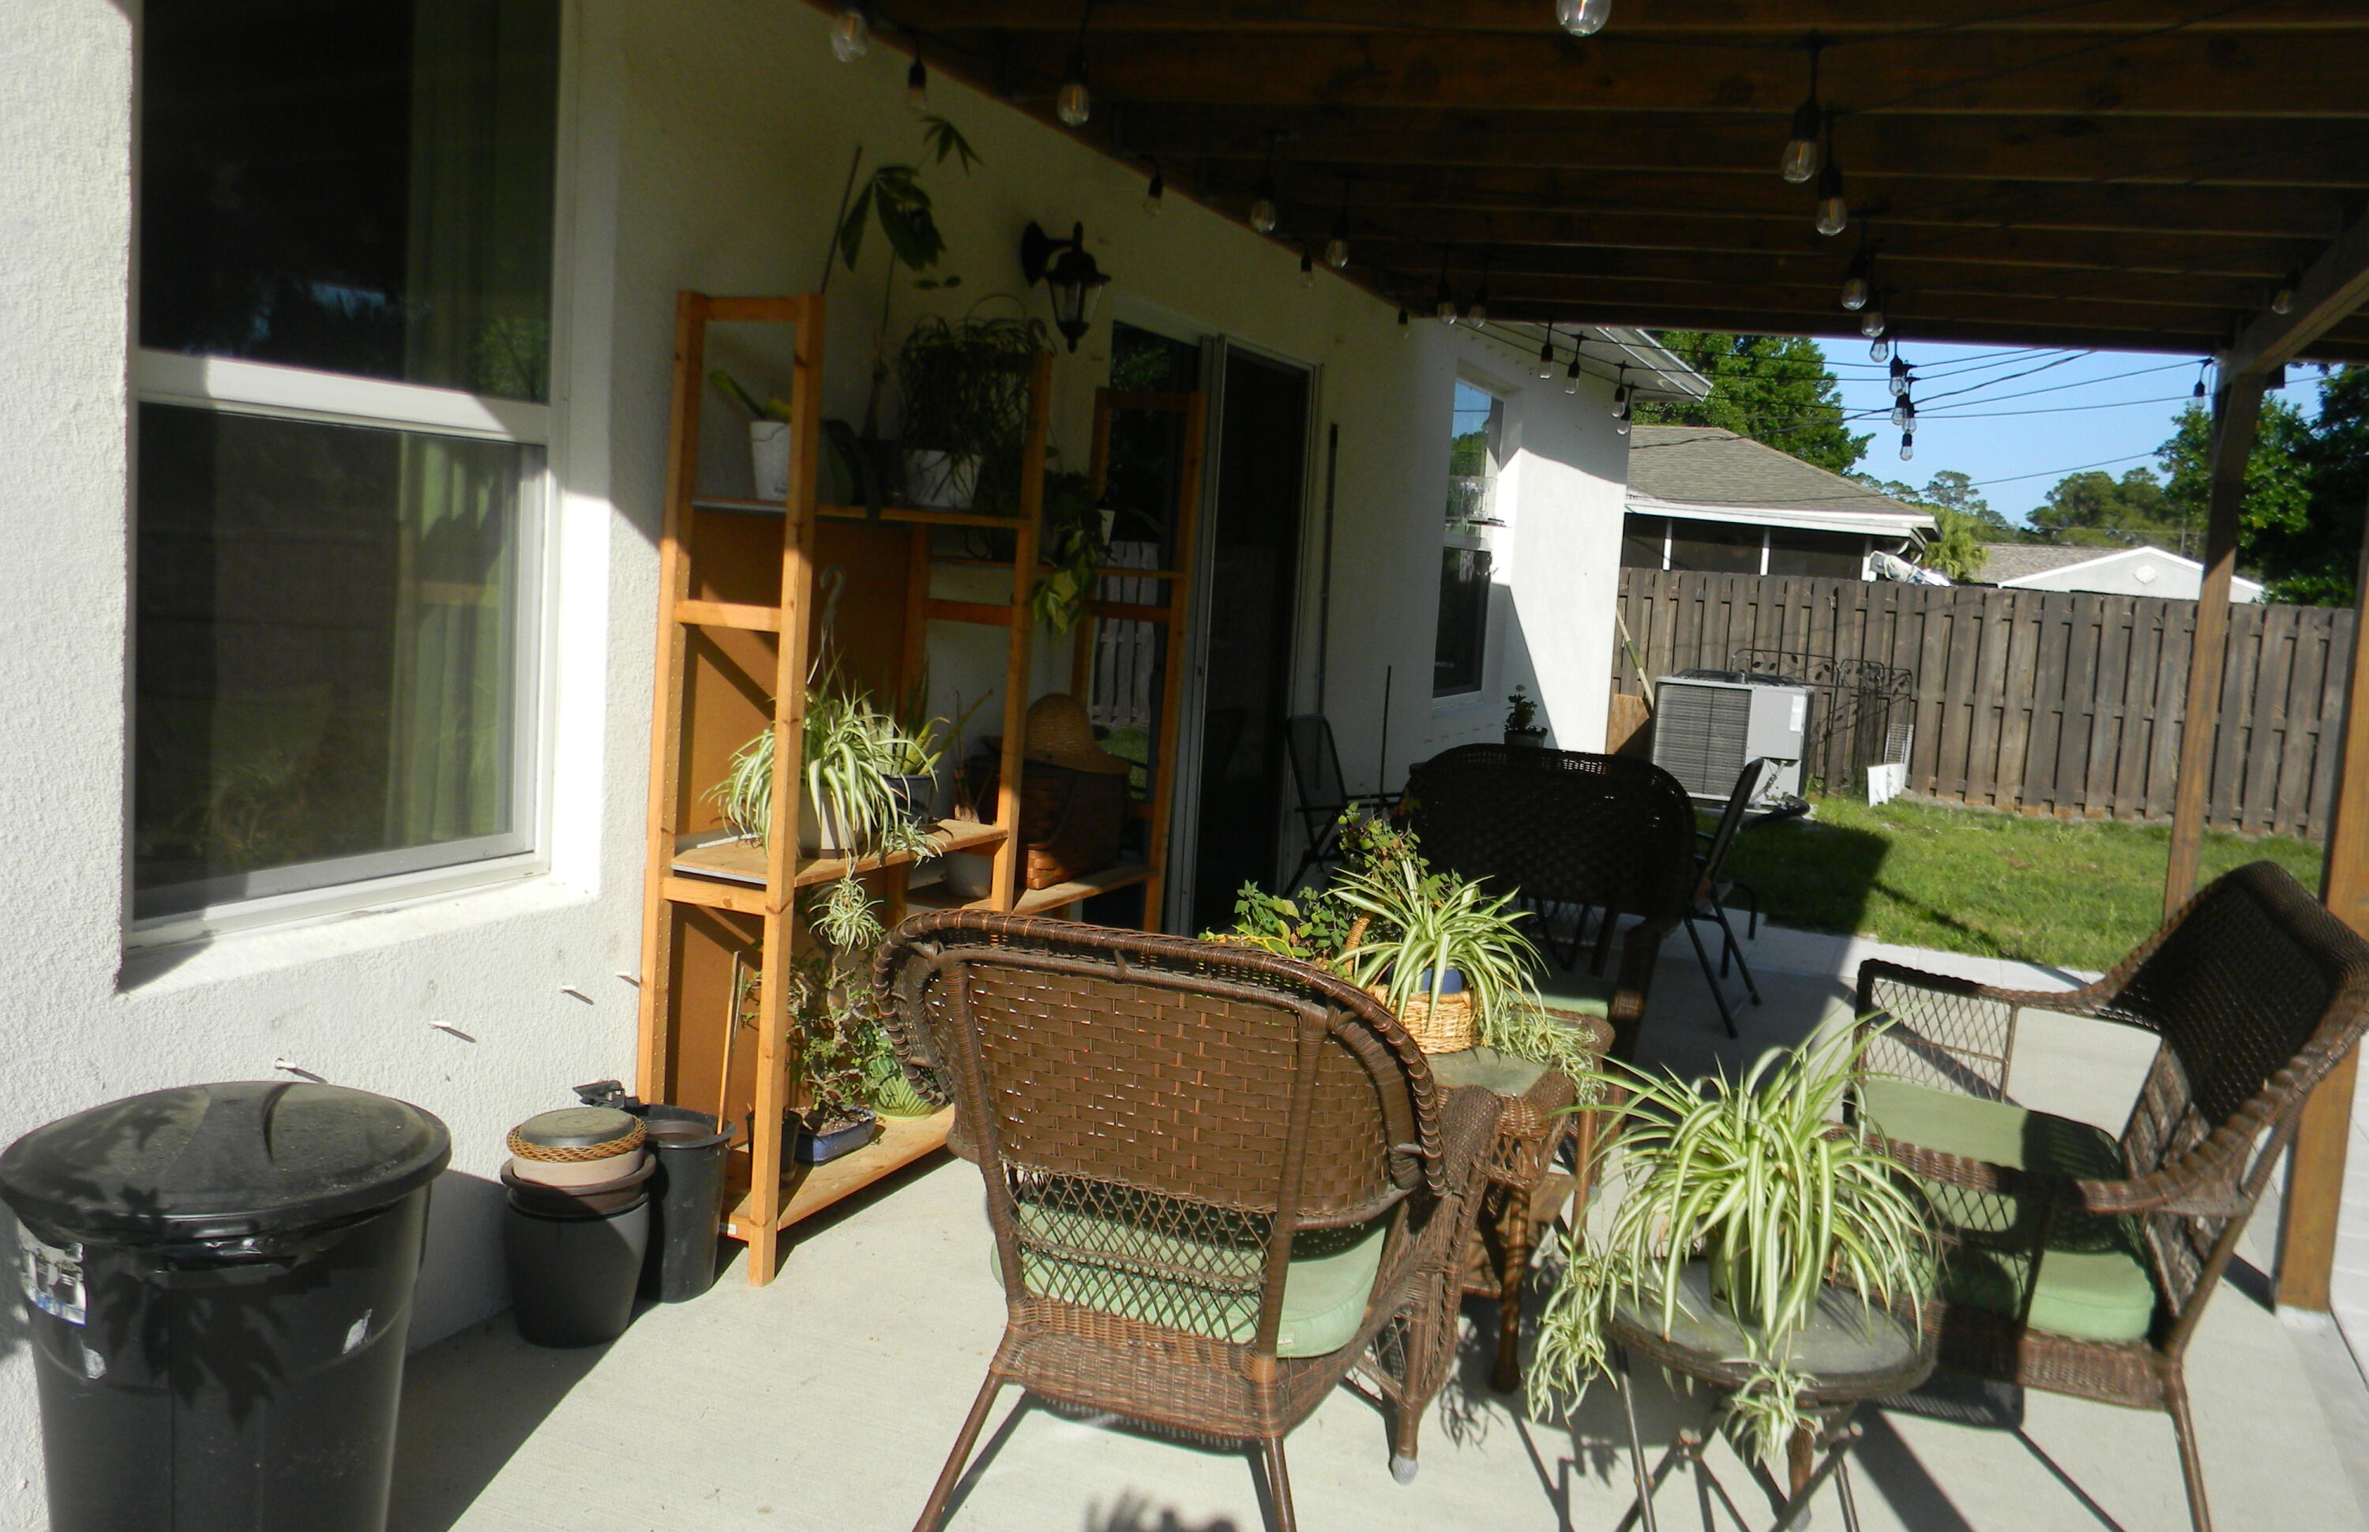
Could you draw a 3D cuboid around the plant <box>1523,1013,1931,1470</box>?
[{"bbox_3d":[0.670,0.557,2.362,0.470,0.540,0.430,6,6,22],"label":"plant"}]

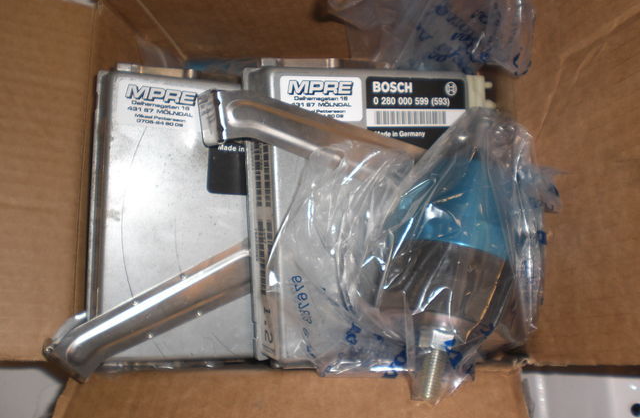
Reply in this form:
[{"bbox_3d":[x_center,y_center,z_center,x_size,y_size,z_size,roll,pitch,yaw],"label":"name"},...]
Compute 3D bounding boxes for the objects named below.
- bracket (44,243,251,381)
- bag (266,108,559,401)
[{"bbox_3d":[-0.111,0.070,0.485,0.178,0.036,0.044,-28,87,-7],"label":"bracket"},{"bbox_3d":[0.058,0.028,0.428,0.182,0.100,0.180,0,83,2],"label":"bag"}]

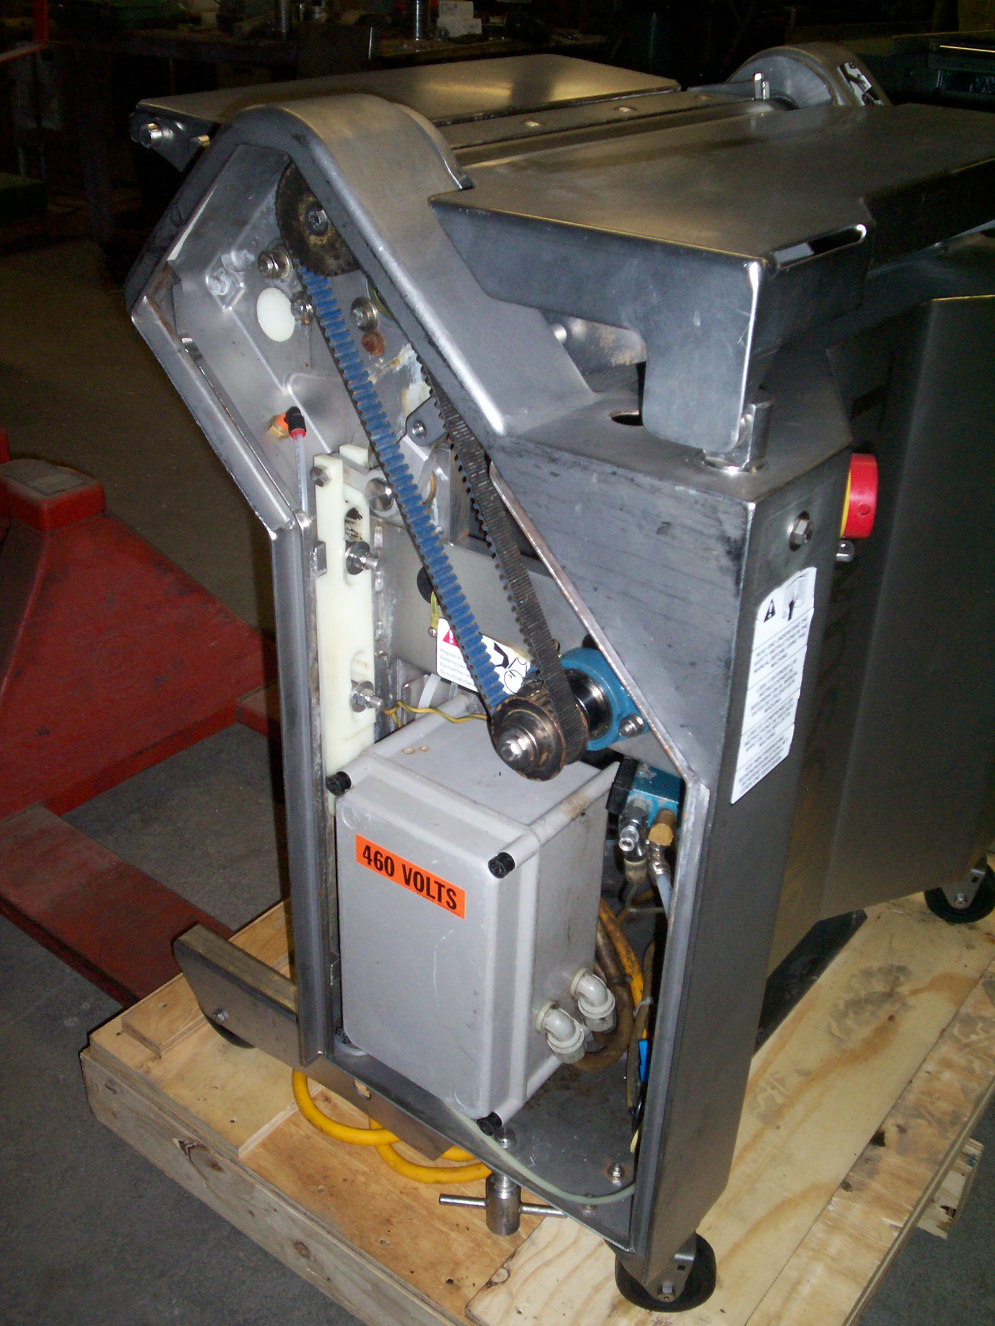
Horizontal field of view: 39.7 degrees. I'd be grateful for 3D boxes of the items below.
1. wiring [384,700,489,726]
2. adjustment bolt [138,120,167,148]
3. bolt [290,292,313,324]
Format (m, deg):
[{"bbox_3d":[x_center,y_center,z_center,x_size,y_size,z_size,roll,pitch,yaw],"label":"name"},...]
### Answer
[{"bbox_3d":[-0.053,0.042,1.159,0.095,0.028,0.030,4,30,4],"label":"wiring"},{"bbox_3d":[-0.274,-0.421,1.098,0.019,0.019,0.013,22,35,31],"label":"adjustment bolt"},{"bbox_3d":[-0.146,-0.265,1.032,0.022,0.022,0.010,22,35,31],"label":"bolt"}]

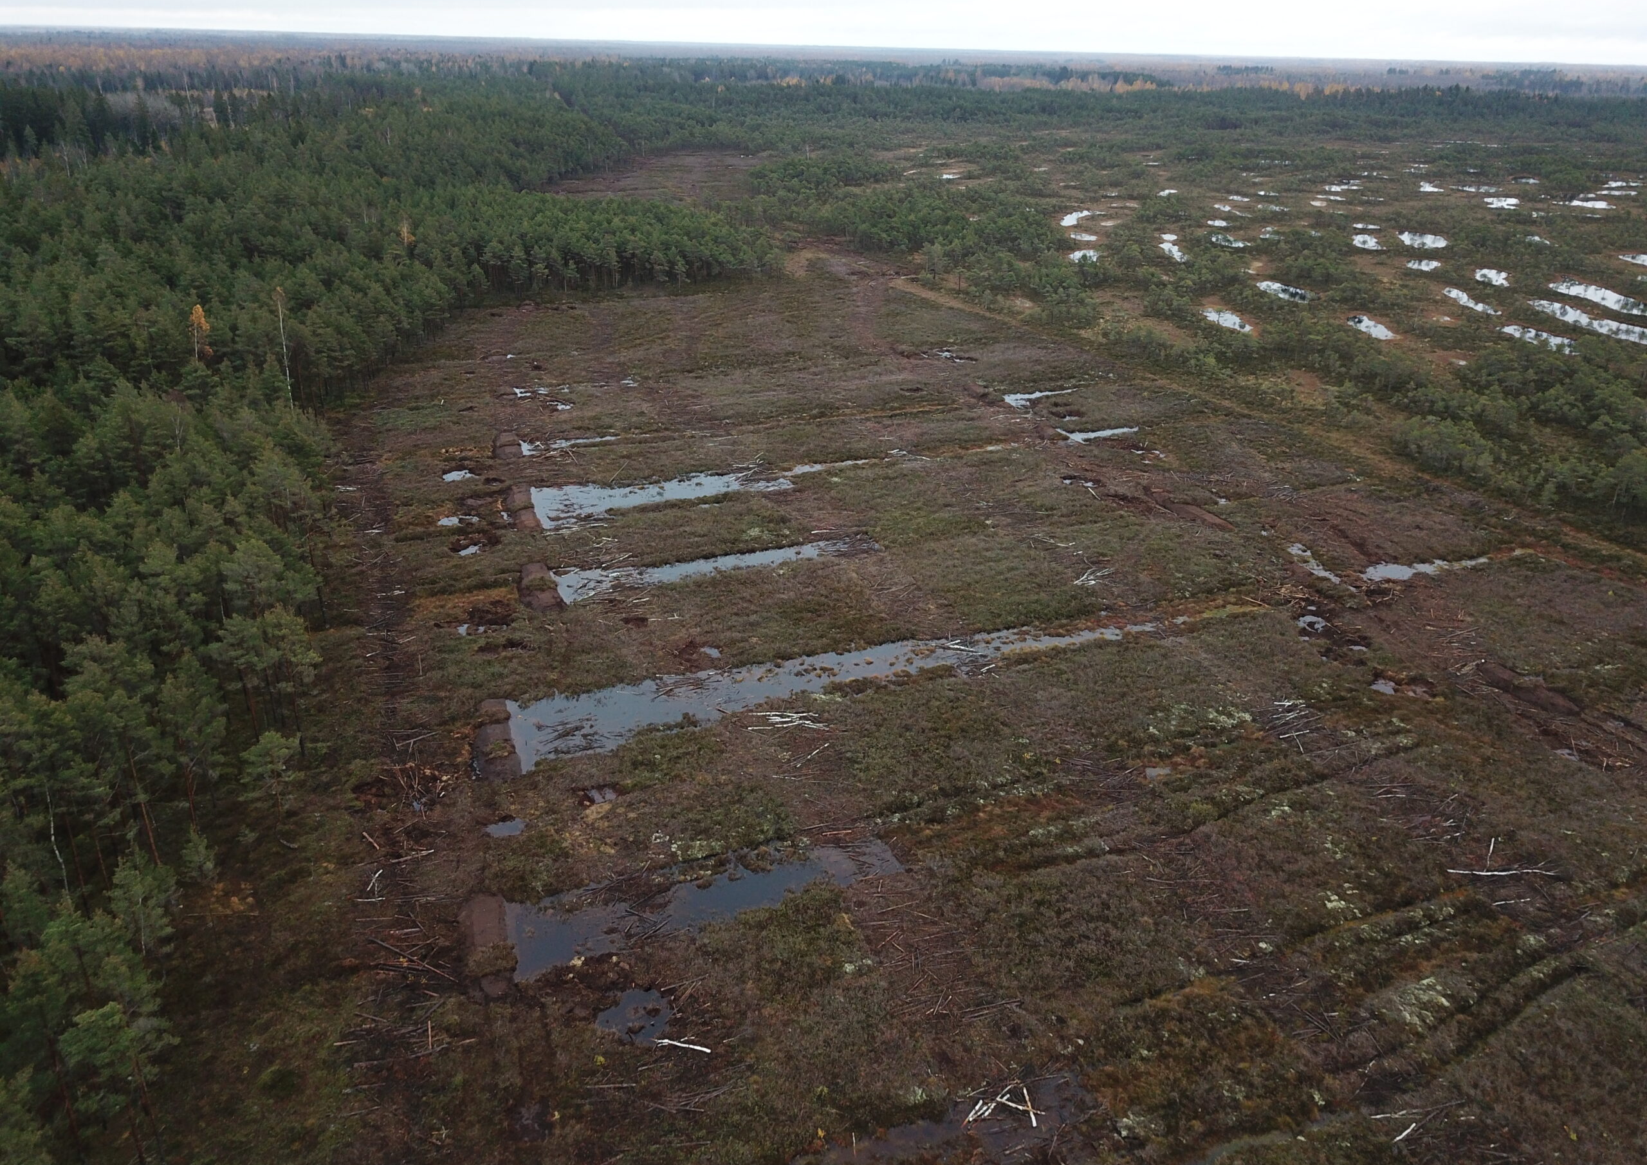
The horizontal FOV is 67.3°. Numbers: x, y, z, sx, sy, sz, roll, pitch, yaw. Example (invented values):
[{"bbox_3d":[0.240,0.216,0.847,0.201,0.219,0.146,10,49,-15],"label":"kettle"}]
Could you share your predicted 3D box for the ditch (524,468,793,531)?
[{"bbox_3d":[-16.291,-8.925,130.363,27.259,0.600,12.878,-6,25,-16],"label":"ditch"}]

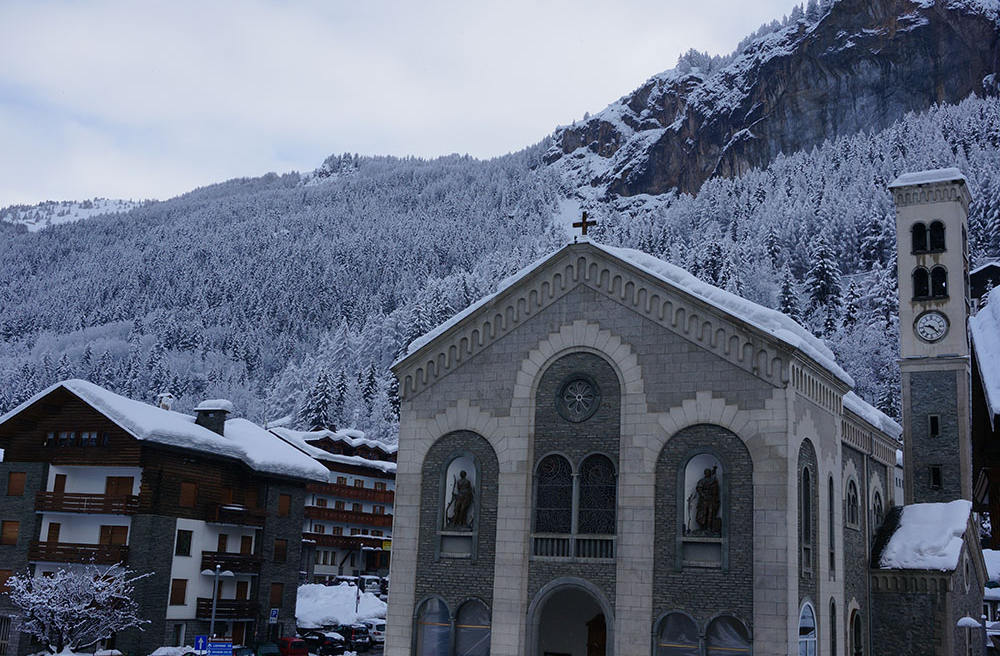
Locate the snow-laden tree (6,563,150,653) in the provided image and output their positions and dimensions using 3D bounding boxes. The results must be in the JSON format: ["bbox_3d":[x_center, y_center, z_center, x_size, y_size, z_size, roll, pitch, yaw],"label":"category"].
[{"bbox_3d":[-20.891,13.878,55.000,6.600,4.300,6.000,7,-12,-20],"label":"snow-laden tree"}]

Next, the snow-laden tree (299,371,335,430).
[{"bbox_3d":[-33.072,13.607,200.000,6.500,12.200,6.500,4,-11,-9],"label":"snow-laden tree"}]

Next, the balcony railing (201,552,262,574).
[{"bbox_3d":[-16.005,14.133,66.613,0.800,1.111,4.747,-3,-14,25],"label":"balcony railing"}]

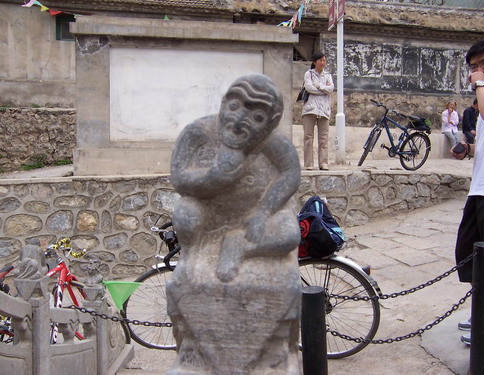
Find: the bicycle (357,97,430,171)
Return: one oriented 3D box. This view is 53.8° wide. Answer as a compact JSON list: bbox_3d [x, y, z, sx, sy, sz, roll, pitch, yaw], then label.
[{"bbox_3d":[2.450,-0.810,7.620,1.680,1.030,0.580,2,2,-25],"label":"bicycle"}]

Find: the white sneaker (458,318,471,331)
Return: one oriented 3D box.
[{"bbox_3d":[1.450,0.815,2.880,0.285,0.110,0.105,0,3,12],"label":"white sneaker"}]

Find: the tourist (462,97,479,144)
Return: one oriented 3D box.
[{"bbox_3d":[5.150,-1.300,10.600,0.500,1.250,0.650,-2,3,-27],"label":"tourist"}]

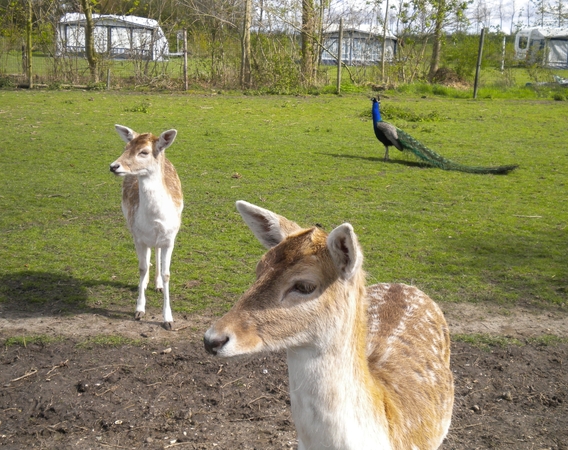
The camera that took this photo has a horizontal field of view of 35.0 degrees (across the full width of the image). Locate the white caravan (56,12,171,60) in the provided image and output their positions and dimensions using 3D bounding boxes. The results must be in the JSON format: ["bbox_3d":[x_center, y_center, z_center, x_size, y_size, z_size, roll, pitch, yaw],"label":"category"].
[{"bbox_3d":[-9.952,-10.880,52.300,5.700,2.600,3.700,3,12,6],"label":"white caravan"}]

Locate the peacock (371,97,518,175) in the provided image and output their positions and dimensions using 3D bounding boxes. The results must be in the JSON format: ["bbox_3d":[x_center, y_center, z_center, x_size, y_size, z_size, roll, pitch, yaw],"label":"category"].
[{"bbox_3d":[2.066,-1.199,11.619,1.897,0.830,0.340,6,13,19],"label":"peacock"}]

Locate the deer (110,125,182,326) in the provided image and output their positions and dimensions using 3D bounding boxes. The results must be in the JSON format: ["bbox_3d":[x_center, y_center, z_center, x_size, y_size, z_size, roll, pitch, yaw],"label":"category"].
[{"bbox_3d":[-0.778,-0.060,5.245,0.400,1.120,1.100,0,12,-8],"label":"deer"}]

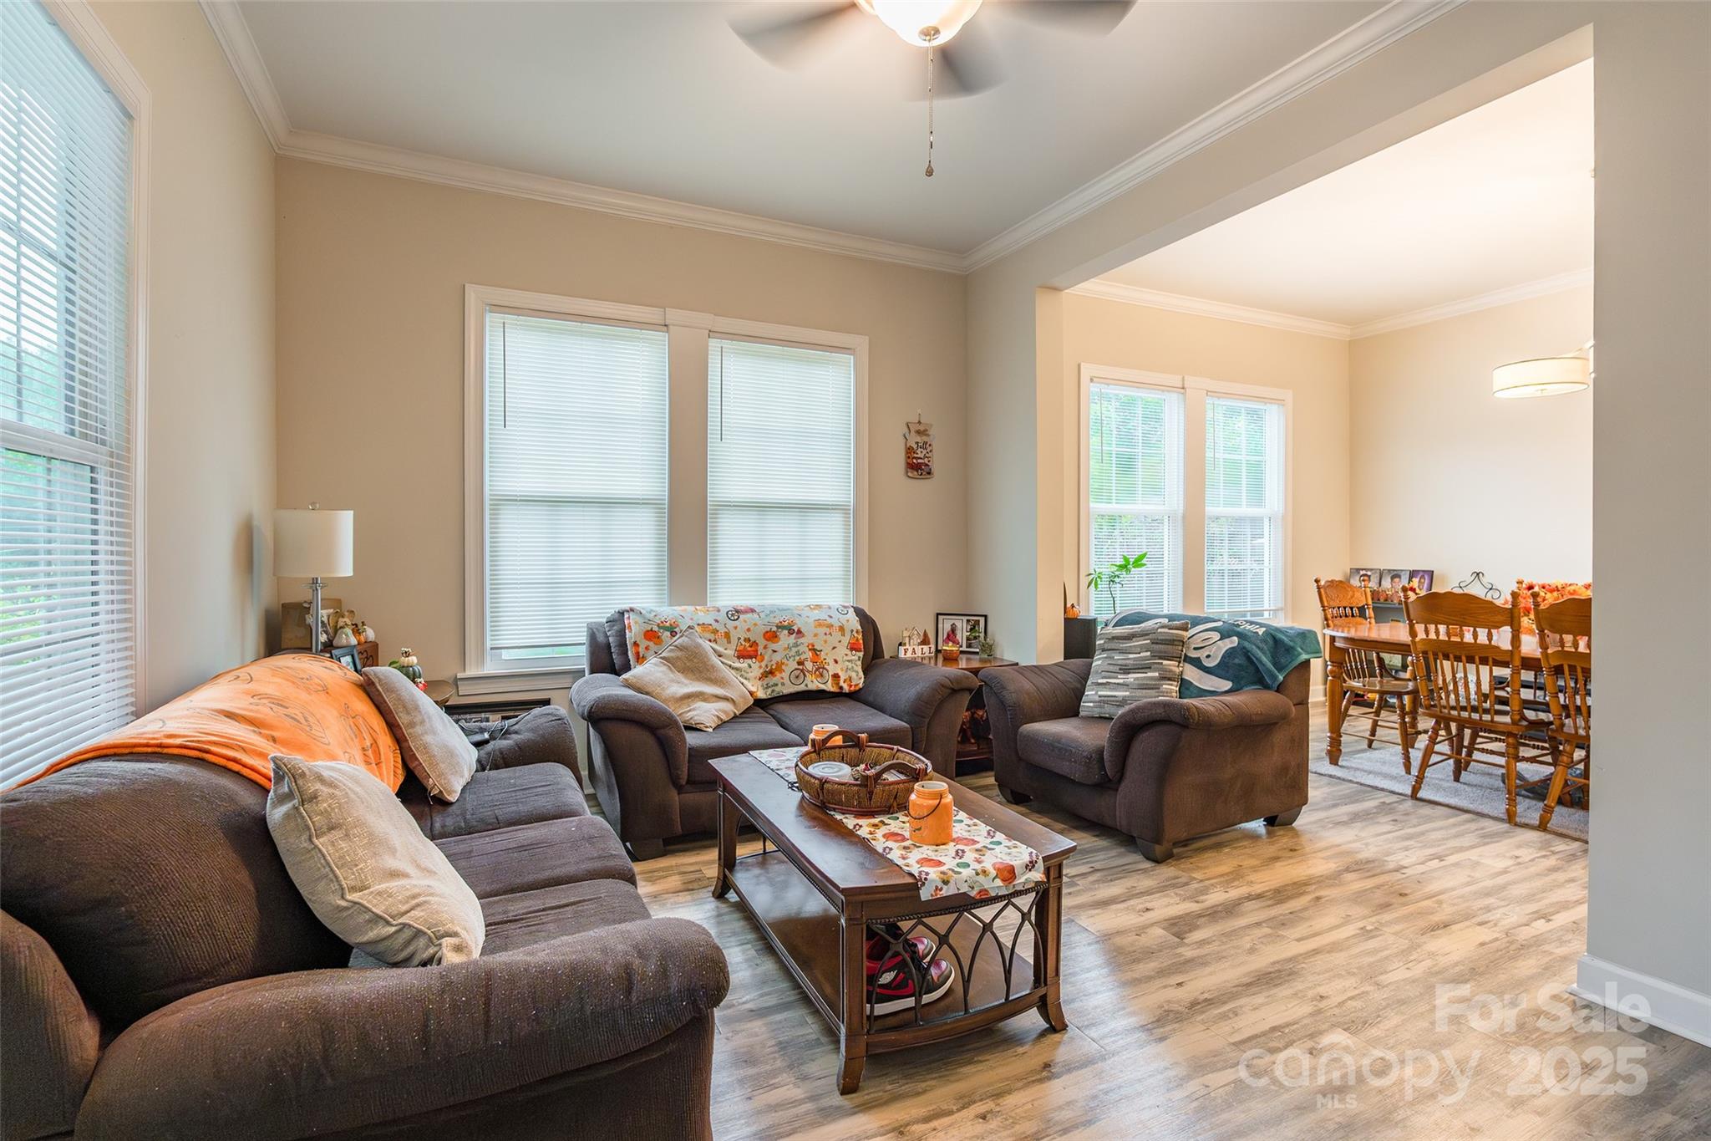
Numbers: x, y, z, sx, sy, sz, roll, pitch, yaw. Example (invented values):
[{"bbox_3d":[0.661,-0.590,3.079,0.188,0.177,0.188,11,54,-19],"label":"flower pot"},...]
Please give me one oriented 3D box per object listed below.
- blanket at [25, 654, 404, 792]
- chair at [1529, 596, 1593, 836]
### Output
[{"bbox_3d":[-1.247,0.421,1.556,0.492,0.384,0.936,-1,1,-25],"label":"blanket"},{"bbox_3d":[3.312,0.613,3.248,0.594,1.062,0.492,-1,1,-25],"label":"chair"}]

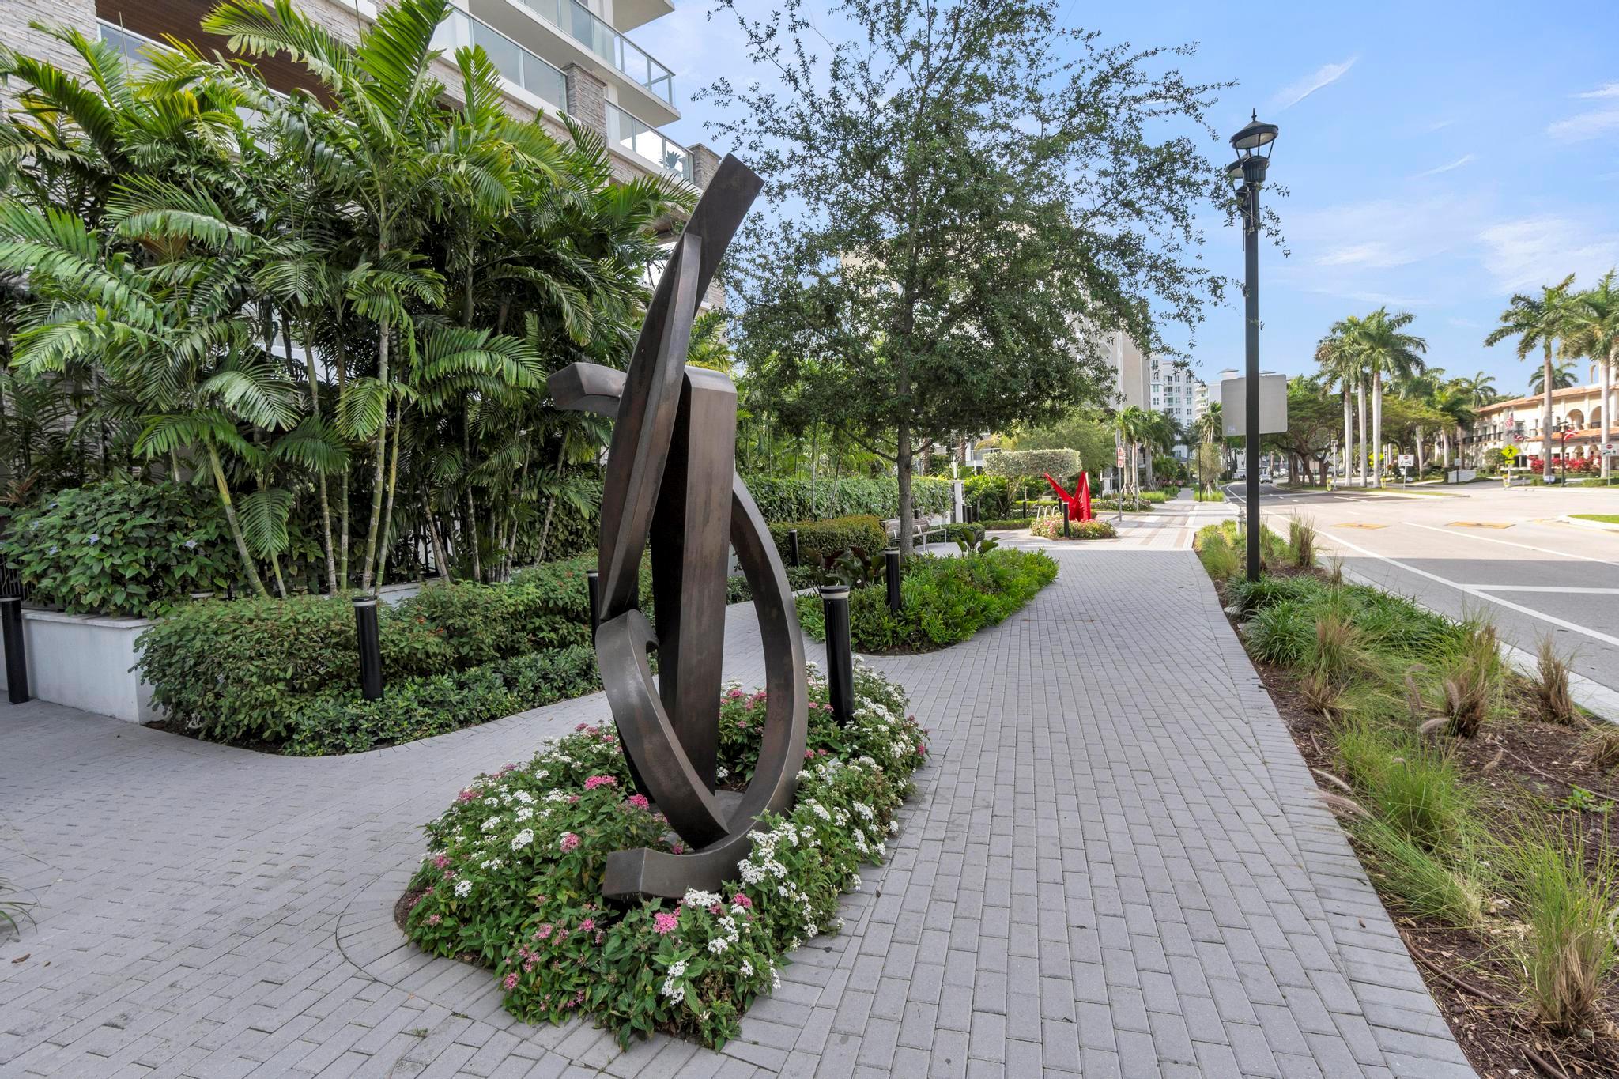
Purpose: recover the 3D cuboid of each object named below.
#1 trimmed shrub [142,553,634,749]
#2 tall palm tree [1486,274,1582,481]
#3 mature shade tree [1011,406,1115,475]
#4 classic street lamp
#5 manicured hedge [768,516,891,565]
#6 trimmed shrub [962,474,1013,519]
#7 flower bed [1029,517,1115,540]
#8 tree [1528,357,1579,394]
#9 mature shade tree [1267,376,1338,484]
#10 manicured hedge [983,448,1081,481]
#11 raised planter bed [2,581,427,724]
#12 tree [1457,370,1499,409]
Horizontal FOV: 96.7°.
[{"bbox_3d":[-3.478,0.913,6.973,2.200,1.000,4.200,-1,4,32],"label":"trimmed shrub"},{"bbox_3d":[61.991,-13.650,61.332,6.200,17.295,6.200,-6,4,-45],"label":"tall palm tree"},{"bbox_3d":[16.810,-5.335,48.056,7.600,7.031,7.400,-2,3,20],"label":"mature shade tree"},{"bbox_3d":[5.998,-2.390,9.811,0.540,6.250,1.500,-1,4,29],"label":"classic street lamp"},{"bbox_3d":[0.377,0.121,16.415,2.700,1.196,3.000,-3,3,1],"label":"manicured hedge"},{"bbox_3d":[6.809,-1.494,27.943,2.000,2.100,1.800,-2,3,18],"label":"trimmed shrub"},{"bbox_3d":[8.318,-0.342,23.117,2.600,0.540,3.300,-2,3,17],"label":"flower bed"},{"bbox_3d":[90.817,-14.937,87.622,4.700,14.000,4.700,0,4,45],"label":"tree"},{"bbox_3d":[50.079,-10.653,72.711,8.000,10.700,8.000,-1,4,40],"label":"mature shade tree"},{"bbox_3d":[9.234,-3.025,29.874,3.900,1.300,1.800,-2,3,18],"label":"manicured hedge"},{"bbox_3d":[-6.622,1.103,7.982,2.950,0.870,3.000,-2,3,18],"label":"raised planter bed"},{"bbox_3d":[93.947,-16.240,101.179,4.600,15.069,4.600,0,4,43],"label":"tree"}]

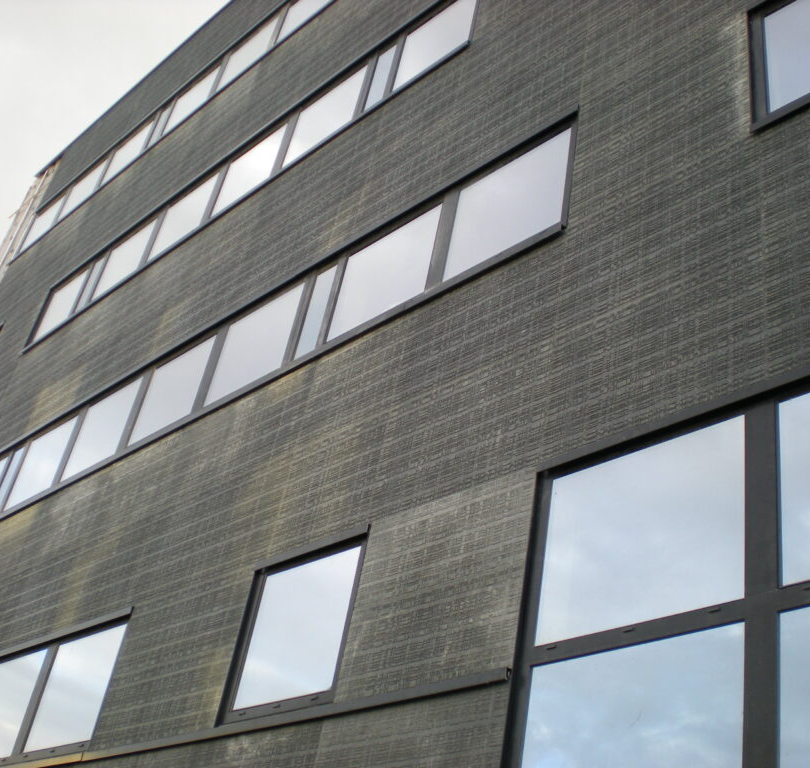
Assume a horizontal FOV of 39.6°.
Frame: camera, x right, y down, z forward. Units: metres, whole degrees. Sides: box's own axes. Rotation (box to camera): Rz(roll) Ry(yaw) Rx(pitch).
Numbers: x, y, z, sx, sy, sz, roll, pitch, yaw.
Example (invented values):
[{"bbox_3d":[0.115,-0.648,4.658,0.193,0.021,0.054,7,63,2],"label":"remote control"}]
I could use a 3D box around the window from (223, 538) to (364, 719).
[{"bbox_3d":[-0.830,1.826,8.376,0.110,1.196,1.224,36,-41,-31],"label":"window"}]

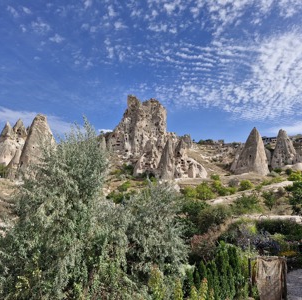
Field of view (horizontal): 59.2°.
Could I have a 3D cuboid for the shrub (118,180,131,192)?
[{"bbox_3d":[-5.380,7.420,54.000,2.790,2.440,2.650,0,-5,0],"label":"shrub"}]

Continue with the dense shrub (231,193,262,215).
[{"bbox_3d":[10.420,5.840,29.000,3.210,2.400,3.050,0,-5,0],"label":"dense shrub"}]

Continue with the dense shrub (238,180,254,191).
[{"bbox_3d":[19.550,7.350,55.000,3.240,2.070,3.080,0,-5,0],"label":"dense shrub"}]

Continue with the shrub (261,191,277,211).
[{"bbox_3d":[13.370,5.700,30.000,1.770,2.260,1.680,0,-5,0],"label":"shrub"}]

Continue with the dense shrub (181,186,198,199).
[{"bbox_3d":[6.520,7.200,45.000,2.650,2.030,2.520,0,-5,0],"label":"dense shrub"}]

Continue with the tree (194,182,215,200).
[{"bbox_3d":[9.230,7.030,45.000,3.320,3.050,3.150,0,-5,0],"label":"tree"}]

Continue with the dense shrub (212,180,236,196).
[{"bbox_3d":[13.370,7.100,49.000,4.340,2.950,4.120,0,-5,0],"label":"dense shrub"}]

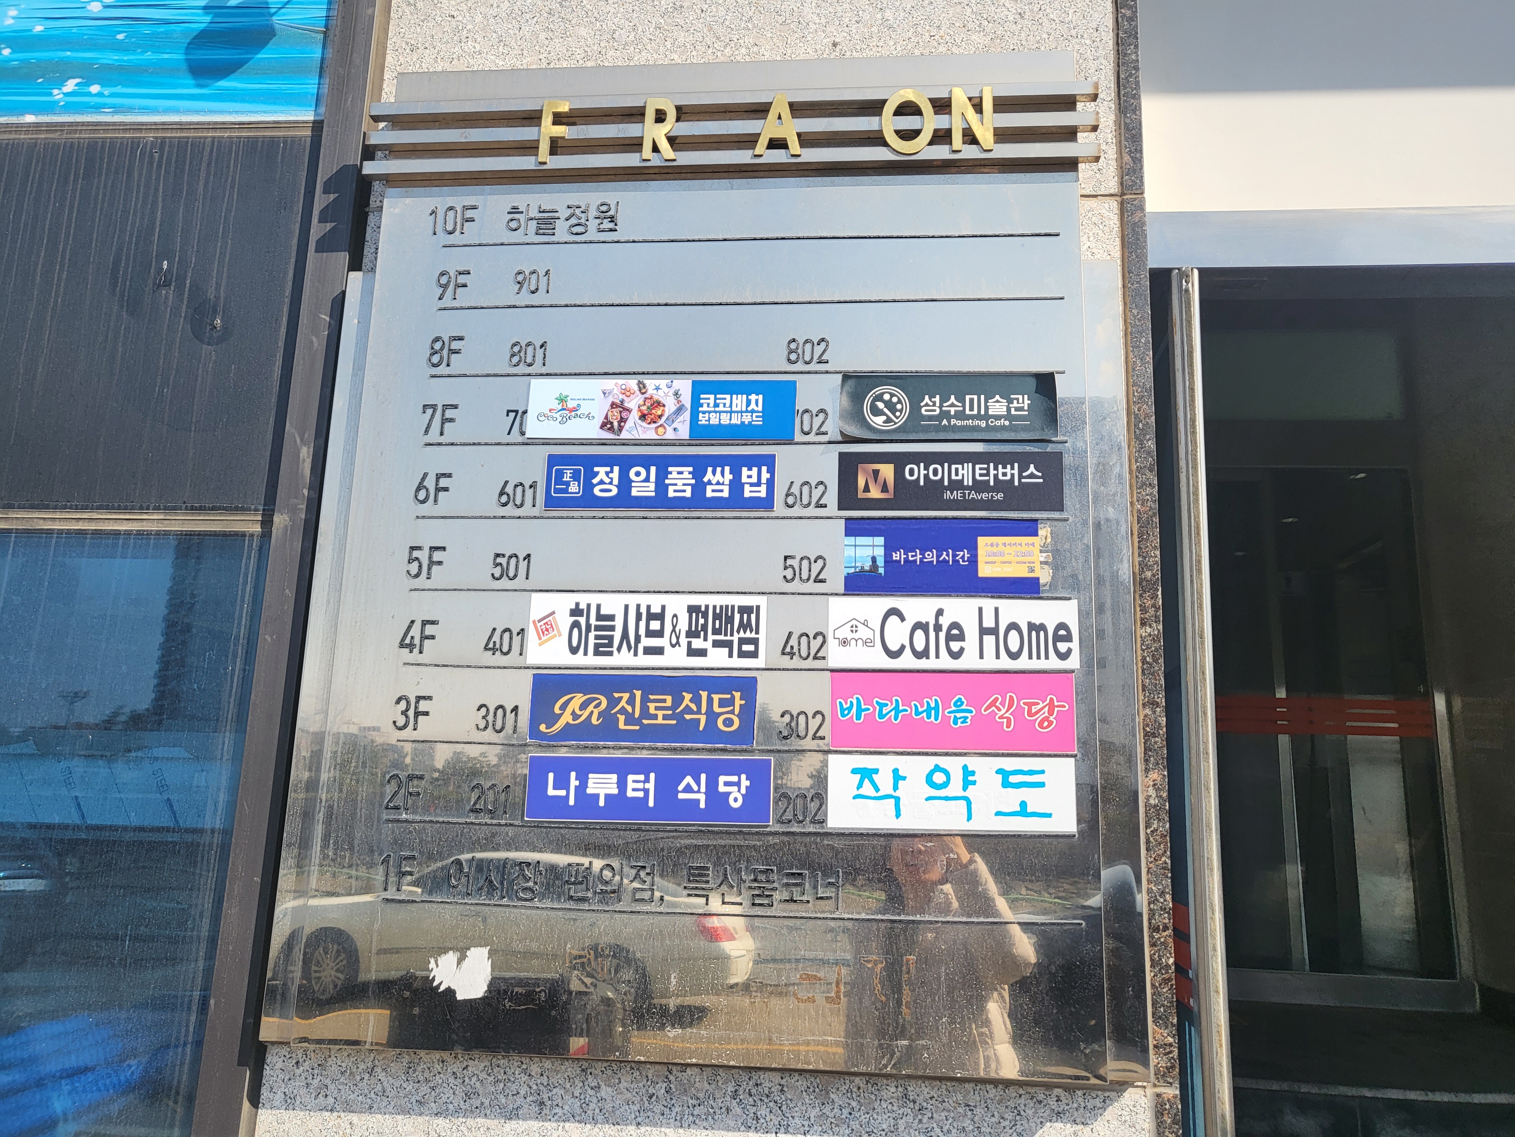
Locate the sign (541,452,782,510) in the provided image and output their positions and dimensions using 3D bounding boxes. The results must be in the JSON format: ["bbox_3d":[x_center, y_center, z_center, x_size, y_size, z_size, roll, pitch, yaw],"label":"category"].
[{"bbox_3d":[-0.130,-0.116,1.505,0.310,0.079,0.010,0,-13,5],"label":"sign"}]

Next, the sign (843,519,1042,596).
[{"bbox_3d":[0.234,-0.016,1.448,0.246,0.096,0.010,0,-13,5],"label":"sign"}]

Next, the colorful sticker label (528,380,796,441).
[{"bbox_3d":[-0.130,-0.215,1.528,0.363,0.084,0.010,0,-13,5],"label":"colorful sticker label"}]

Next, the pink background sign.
[{"bbox_3d":[0.240,0.176,1.405,0.298,0.095,0.010,0,-13,5],"label":"pink background sign"}]

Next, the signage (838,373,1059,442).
[{"bbox_3d":[0.249,-0.217,1.490,0.279,0.089,0.015,0,-13,5],"label":"signage"}]

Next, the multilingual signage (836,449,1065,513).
[{"bbox_3d":[0.249,-0.113,1.469,0.288,0.080,0.010,0,-13,5],"label":"multilingual signage"}]

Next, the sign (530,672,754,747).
[{"bbox_3d":[-0.147,0.178,1.441,0.291,0.087,0.010,0,-13,5],"label":"sign"}]

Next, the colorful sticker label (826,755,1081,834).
[{"bbox_3d":[0.236,0.273,1.383,0.298,0.088,0.010,0,-13,5],"label":"colorful sticker label"}]

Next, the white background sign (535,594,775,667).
[{"bbox_3d":[-0.143,0.078,1.463,0.309,0.091,0.010,0,-13,5],"label":"white background sign"}]

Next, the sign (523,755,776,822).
[{"bbox_3d":[-0.137,0.275,1.418,0.310,0.080,0.010,0,-13,5],"label":"sign"}]

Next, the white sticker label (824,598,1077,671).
[{"bbox_3d":[0.245,0.081,1.425,0.310,0.087,0.010,0,-13,5],"label":"white sticker label"}]

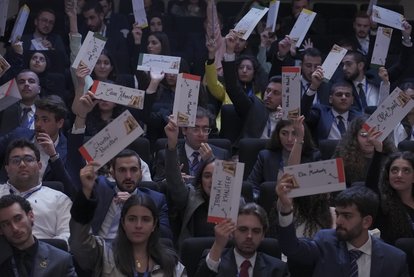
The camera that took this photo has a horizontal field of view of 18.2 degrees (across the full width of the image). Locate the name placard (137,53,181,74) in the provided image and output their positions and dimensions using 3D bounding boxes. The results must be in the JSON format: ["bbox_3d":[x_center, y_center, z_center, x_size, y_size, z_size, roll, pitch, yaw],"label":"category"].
[{"bbox_3d":[-0.330,-0.517,8.950,0.297,0.135,0.025,5,-12,0],"label":"name placard"}]

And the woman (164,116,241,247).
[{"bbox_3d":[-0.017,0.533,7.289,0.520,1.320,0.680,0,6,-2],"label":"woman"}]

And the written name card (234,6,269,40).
[{"bbox_3d":[0.308,-0.824,9.100,0.135,0.297,0.025,25,-24,29],"label":"written name card"}]

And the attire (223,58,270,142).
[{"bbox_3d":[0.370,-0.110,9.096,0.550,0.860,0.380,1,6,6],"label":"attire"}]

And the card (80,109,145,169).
[{"bbox_3d":[-0.450,0.012,6.100,0.297,0.135,0.025,-38,0,-1],"label":"card"}]

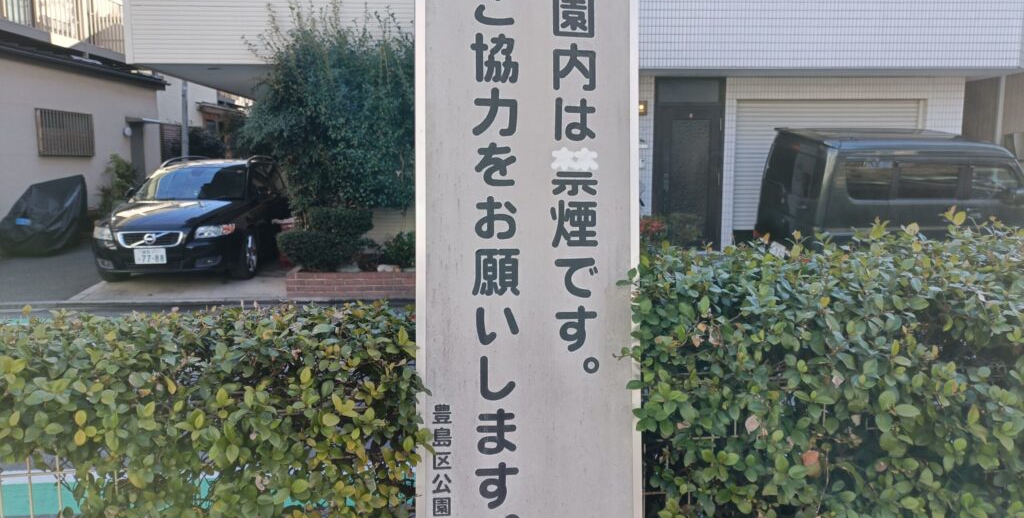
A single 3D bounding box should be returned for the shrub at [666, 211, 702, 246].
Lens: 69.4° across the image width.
[{"bbox_3d":[2.076,-0.349,8.900,0.430,0.470,0.420,-1,7,-3],"label":"shrub"}]

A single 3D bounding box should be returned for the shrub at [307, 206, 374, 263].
[{"bbox_3d":[-2.087,-0.304,9.000,0.780,0.680,0.680,-1,7,-3],"label":"shrub"}]

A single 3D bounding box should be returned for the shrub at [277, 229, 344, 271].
[{"bbox_3d":[-2.351,-0.094,8.650,0.770,0.510,0.670,-1,7,-3],"label":"shrub"}]

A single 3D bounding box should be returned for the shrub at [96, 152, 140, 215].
[{"bbox_3d":[-7.609,-1.421,14.300,0.770,1.230,0.680,-1,7,-3],"label":"shrub"}]

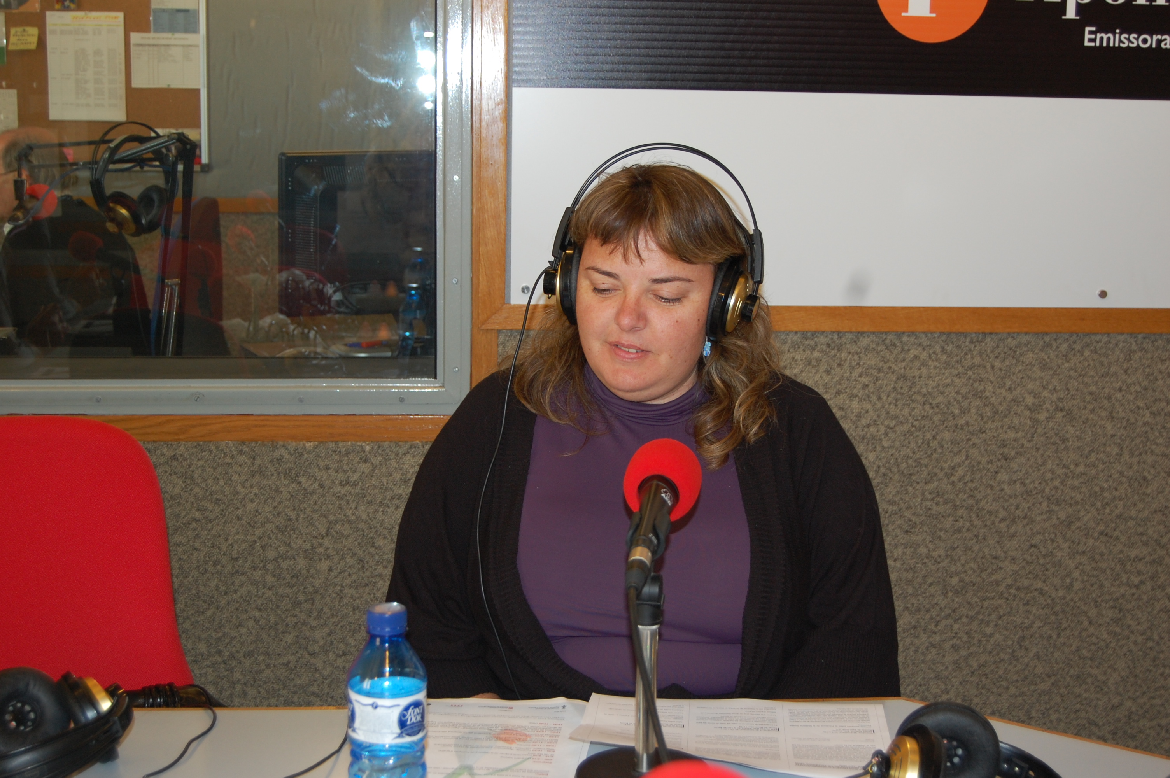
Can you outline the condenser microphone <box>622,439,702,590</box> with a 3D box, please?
[{"bbox_3d":[0.061,0.115,1.515,0.070,0.070,0.216,2,30,11],"label":"condenser microphone"}]

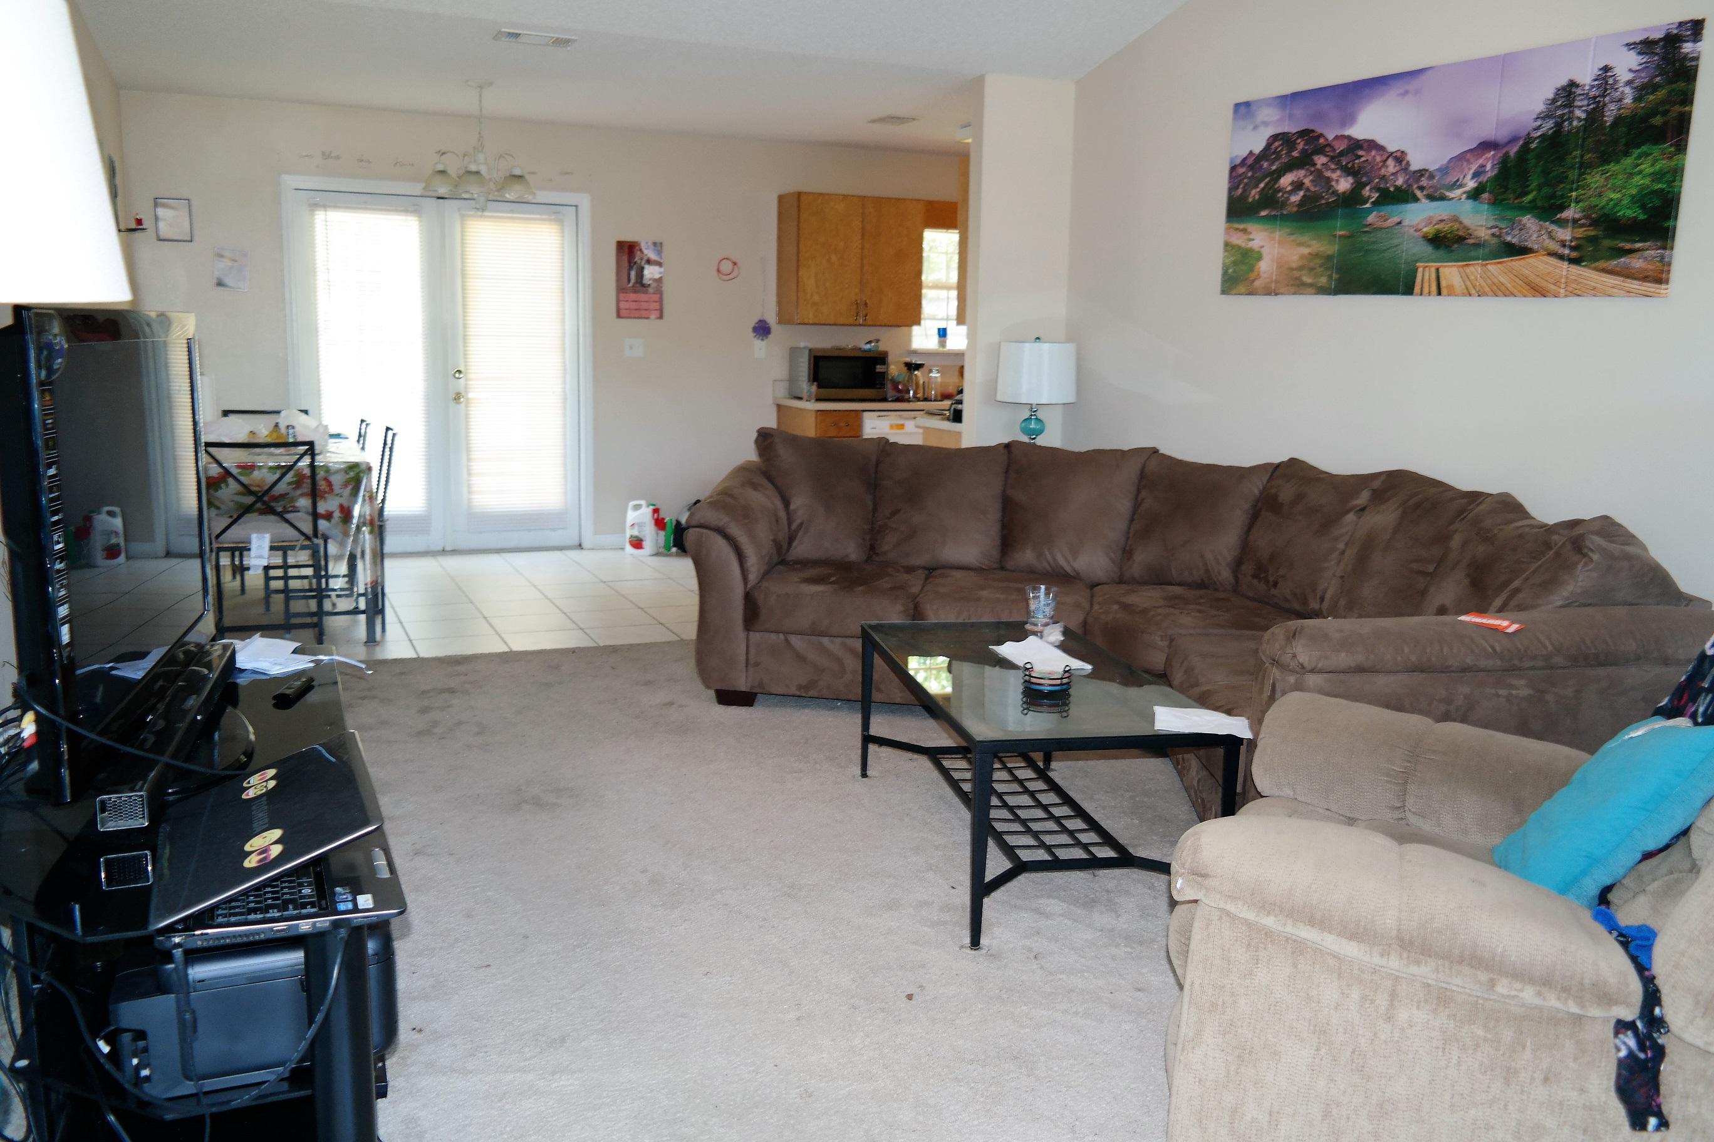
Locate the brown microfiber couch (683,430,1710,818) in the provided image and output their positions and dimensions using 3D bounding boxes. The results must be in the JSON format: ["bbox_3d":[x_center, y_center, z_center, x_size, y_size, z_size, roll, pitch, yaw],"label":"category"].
[{"bbox_3d":[0.654,0.086,3.995,2.570,0.920,2.180,3,10,9],"label":"brown microfiber couch"}]

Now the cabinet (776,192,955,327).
[{"bbox_3d":[0.042,-1.938,8.127,1.040,0.785,0.315,-3,10,-24],"label":"cabinet"}]

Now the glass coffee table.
[{"bbox_3d":[0.408,0.462,3.175,0.573,0.441,1.105,-1,10,-11],"label":"glass coffee table"}]

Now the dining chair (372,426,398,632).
[{"bbox_3d":[-2.198,-0.185,5.521,0.470,0.850,0.410,-2,10,-17],"label":"dining chair"}]

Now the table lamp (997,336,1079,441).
[{"bbox_3d":[0.786,-0.678,5.640,0.400,0.670,0.400,-3,10,-24],"label":"table lamp"}]

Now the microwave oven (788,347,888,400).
[{"bbox_3d":[-0.116,-1.214,7.995,0.520,0.315,0.380,-3,10,-24],"label":"microwave oven"}]

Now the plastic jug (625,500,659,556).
[{"bbox_3d":[-1.283,-0.261,7.684,0.165,0.320,0.110,5,10,24],"label":"plastic jug"}]

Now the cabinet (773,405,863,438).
[{"bbox_3d":[-0.250,-0.584,8.063,0.310,0.870,0.620,-3,10,-24],"label":"cabinet"}]

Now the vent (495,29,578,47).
[{"bbox_3d":[-1.323,-2.185,5.293,0.310,0.020,0.170,-3,10,-24],"label":"vent"}]

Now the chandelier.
[{"bbox_3d":[-1.815,-2.046,6.171,0.560,0.590,0.560,-3,10,-24],"label":"chandelier"}]

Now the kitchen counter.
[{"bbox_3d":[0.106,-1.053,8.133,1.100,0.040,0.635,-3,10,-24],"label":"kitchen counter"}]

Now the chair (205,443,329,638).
[{"bbox_3d":[-2.378,-0.135,5.230,0.410,0.840,0.460,-2,10,-18],"label":"chair"}]

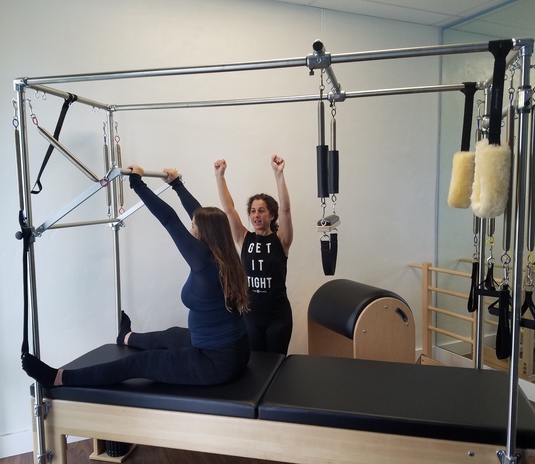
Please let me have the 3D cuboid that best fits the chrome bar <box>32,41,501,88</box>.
[{"bbox_3d":[-0.120,-0.699,1.951,2.160,0.036,0.036,1,5,14],"label":"chrome bar"}]

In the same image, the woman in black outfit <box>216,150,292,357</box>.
[{"bbox_3d":[-0.060,0.442,3.060,0.530,1.870,0.380,1,5,13],"label":"woman in black outfit"}]

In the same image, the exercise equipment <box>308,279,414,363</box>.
[{"bbox_3d":[0.689,0.855,3.477,0.560,0.915,0.610,-3,6,-26],"label":"exercise equipment"}]

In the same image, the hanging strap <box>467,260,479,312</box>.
[{"bbox_3d":[1.100,0.291,2.491,0.058,0.285,0.050,1,5,14],"label":"hanging strap"}]

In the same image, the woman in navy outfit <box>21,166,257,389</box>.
[{"bbox_3d":[-0.602,0.213,2.517,1.060,1.100,0.800,1,5,14],"label":"woman in navy outfit"}]

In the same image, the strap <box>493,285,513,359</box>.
[{"bbox_3d":[0.904,0.344,1.784,0.062,0.294,0.055,1,5,14],"label":"strap"}]

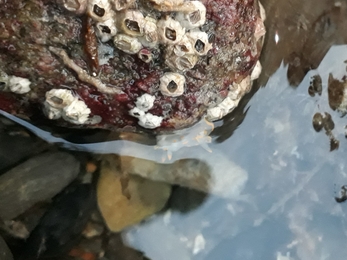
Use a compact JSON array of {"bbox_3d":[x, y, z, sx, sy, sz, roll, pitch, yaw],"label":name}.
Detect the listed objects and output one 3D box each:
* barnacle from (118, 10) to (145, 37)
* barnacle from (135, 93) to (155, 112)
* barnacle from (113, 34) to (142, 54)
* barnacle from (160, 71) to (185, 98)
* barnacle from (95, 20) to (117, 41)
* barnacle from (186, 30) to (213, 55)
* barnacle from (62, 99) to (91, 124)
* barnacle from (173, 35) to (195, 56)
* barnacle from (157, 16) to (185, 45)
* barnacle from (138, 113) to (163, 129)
[{"bbox_3d":[-0.019,-0.049,0.124,0.012,0.012,0.008,0,14,3],"label":"barnacle"},{"bbox_3d":[-0.014,-0.014,0.134,0.010,0.010,0.005,0,24,0],"label":"barnacle"},{"bbox_3d":[-0.021,-0.040,0.126,0.011,0.011,0.007,0,24,13],"label":"barnacle"},{"bbox_3d":[0.000,-0.022,0.131,0.012,0.012,0.006,0,9,-3],"label":"barnacle"},{"bbox_3d":[-0.031,-0.046,0.125,0.010,0.010,0.007,0,17,9],"label":"barnacle"},{"bbox_3d":[0.012,-0.041,0.127,0.012,0.012,0.007,0,12,-6],"label":"barnacle"},{"bbox_3d":[-0.049,-0.009,0.136,0.013,0.013,0.008,0,30,10],"label":"barnacle"},{"bbox_3d":[0.005,-0.040,0.127,0.010,0.010,0.006,0,17,3],"label":"barnacle"},{"bbox_3d":[-0.001,-0.046,0.125,0.012,0.012,0.007,0,12,3],"label":"barnacle"},{"bbox_3d":[-0.012,-0.005,0.137,0.011,0.011,0.006,0,37,0],"label":"barnacle"}]

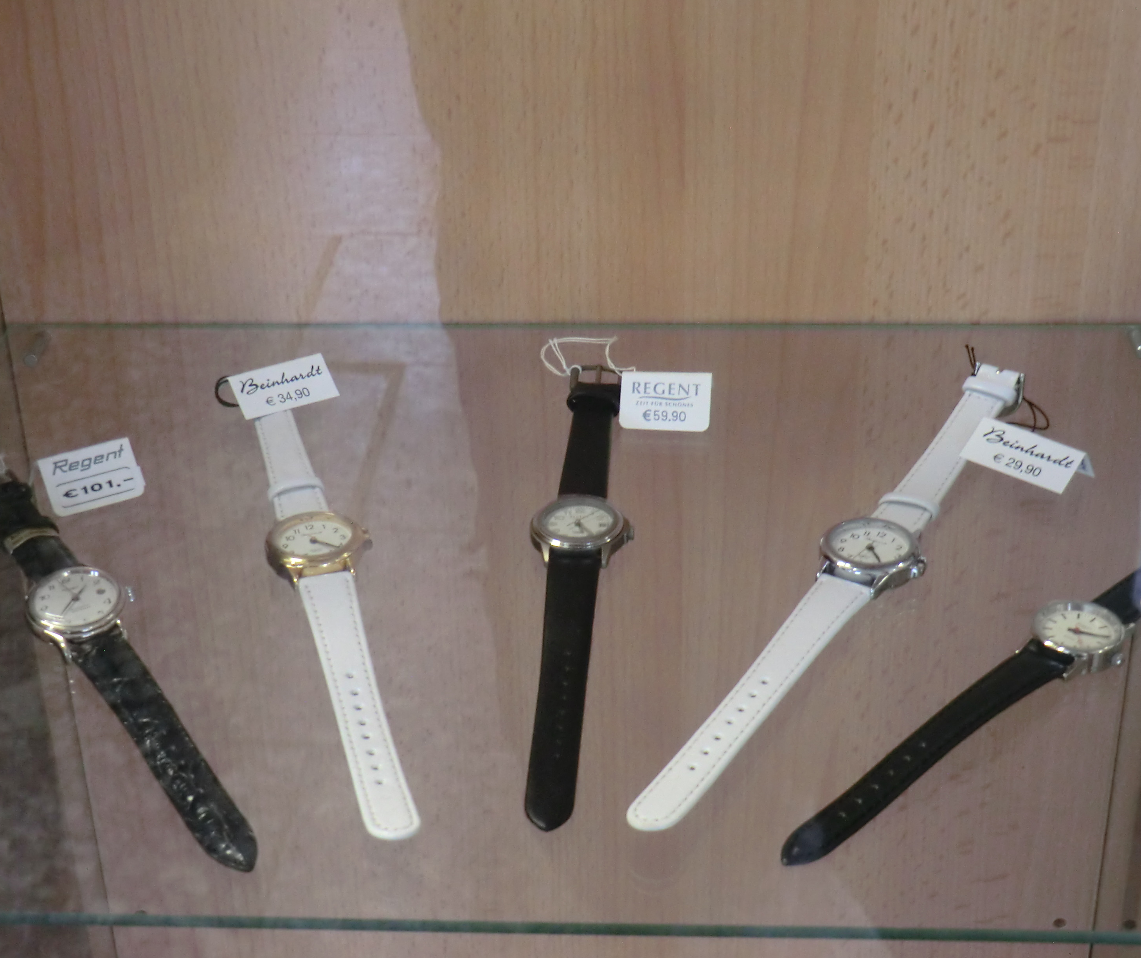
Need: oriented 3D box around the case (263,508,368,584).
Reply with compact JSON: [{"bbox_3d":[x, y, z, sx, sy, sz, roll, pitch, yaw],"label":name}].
[{"bbox_3d":[-0.066,0.018,0.536,0.029,0.009,0.029,-9,31,-13],"label":"case"}]

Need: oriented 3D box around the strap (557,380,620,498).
[{"bbox_3d":[0.006,-0.010,0.582,0.015,0.008,0.069,0,30,3],"label":"strap"}]

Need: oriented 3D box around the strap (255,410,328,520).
[{"bbox_3d":[-0.081,-0.008,0.581,0.015,0.010,0.079,-8,30,-11],"label":"strap"}]

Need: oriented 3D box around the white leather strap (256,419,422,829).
[{"bbox_3d":[-0.070,0.023,0.561,0.016,0.009,0.233,-9,31,-12],"label":"white leather strap"}]

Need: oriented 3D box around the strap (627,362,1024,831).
[{"bbox_3d":[0.072,0.021,0.519,0.020,0.014,0.222,15,34,26],"label":"strap"}]

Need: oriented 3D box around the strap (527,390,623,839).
[{"bbox_3d":[0.002,0.022,0.559,0.016,0.009,0.220,1,30,4],"label":"strap"}]

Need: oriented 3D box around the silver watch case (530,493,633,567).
[{"bbox_3d":[0.003,0.015,0.573,0.029,0.008,0.033,1,30,4],"label":"silver watch case"}]

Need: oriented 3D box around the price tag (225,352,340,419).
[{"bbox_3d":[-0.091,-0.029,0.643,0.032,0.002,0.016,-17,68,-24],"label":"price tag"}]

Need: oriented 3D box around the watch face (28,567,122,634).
[{"bbox_3d":[-0.132,0.033,0.543,0.024,0.002,0.024,-16,33,-24],"label":"watch face"}]

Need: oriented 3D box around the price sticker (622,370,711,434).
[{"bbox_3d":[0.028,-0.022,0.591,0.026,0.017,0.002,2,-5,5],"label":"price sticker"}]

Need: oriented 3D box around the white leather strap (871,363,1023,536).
[{"bbox_3d":[0.107,-0.007,0.568,0.017,0.014,0.091,13,33,24],"label":"white leather strap"}]

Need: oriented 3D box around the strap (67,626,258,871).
[{"bbox_3d":[-0.093,0.060,0.464,0.015,0.010,0.094,-17,33,-25],"label":"strap"}]

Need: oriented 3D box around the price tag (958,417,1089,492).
[{"bbox_3d":[0.134,-0.004,0.598,0.034,0.013,0.015,23,70,36],"label":"price tag"}]

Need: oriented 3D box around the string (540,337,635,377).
[{"bbox_3d":[0.005,-0.038,0.629,0.028,0.008,0.019,-1,30,0],"label":"string"}]

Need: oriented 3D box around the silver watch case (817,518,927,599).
[{"bbox_3d":[0.083,0.021,0.558,0.029,0.008,0.033,17,35,29],"label":"silver watch case"}]

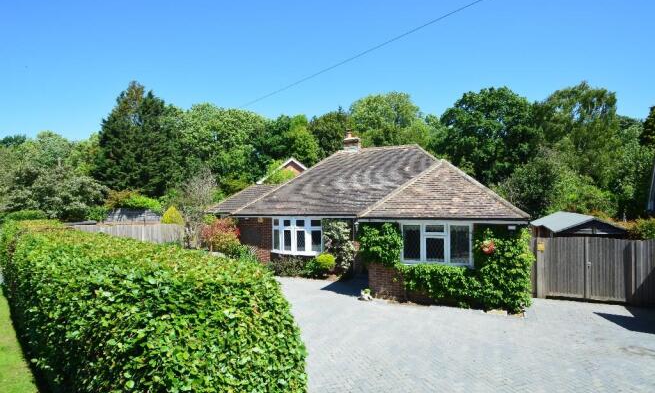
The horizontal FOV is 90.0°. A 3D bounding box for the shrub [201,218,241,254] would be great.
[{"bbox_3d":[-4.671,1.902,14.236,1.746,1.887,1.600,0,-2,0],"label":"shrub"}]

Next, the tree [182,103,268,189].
[{"bbox_3d":[-10.275,-2.712,33.134,8.663,13.508,8.663,0,-2,0],"label":"tree"}]

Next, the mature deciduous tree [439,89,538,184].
[{"bbox_3d":[15.235,-3.222,31.152,9.084,14.369,9.084,0,-2,0],"label":"mature deciduous tree"}]

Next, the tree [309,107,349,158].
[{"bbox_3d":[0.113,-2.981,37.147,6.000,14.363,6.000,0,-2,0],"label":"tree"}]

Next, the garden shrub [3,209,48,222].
[{"bbox_3d":[-21.203,1.991,22.939,3.229,2.300,2.400,0,-2,0],"label":"garden shrub"}]

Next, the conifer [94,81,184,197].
[{"bbox_3d":[-16.929,-3.270,29.653,8.104,14.346,8.104,0,-2,0],"label":"conifer"}]

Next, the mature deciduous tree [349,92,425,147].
[{"bbox_3d":[7.384,-4.326,41.204,9.512,17.373,9.512,0,-2,0],"label":"mature deciduous tree"}]

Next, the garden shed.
[{"bbox_3d":[10.500,2.040,13.830,2.500,2.460,4.000,-1,-2,24],"label":"garden shed"}]

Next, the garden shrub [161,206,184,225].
[{"bbox_3d":[-9.936,1.951,20.939,1.538,2.622,1.538,0,-2,0],"label":"garden shrub"}]

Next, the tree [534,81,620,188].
[{"bbox_3d":[24.038,-3.584,31.667,8.269,15.134,8.269,0,-2,0],"label":"tree"}]

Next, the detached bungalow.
[{"bbox_3d":[0.799,0.007,15.566,13.800,6.600,9.900,-1,-2,24],"label":"detached bungalow"}]

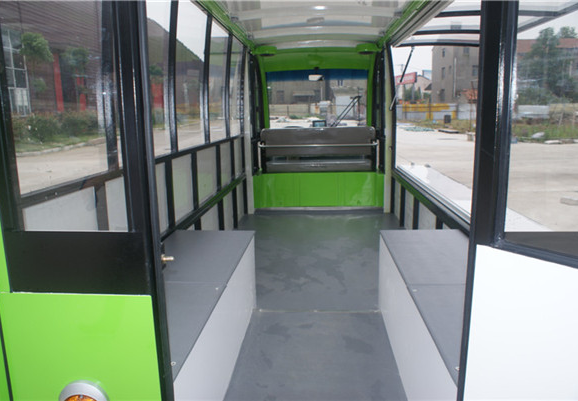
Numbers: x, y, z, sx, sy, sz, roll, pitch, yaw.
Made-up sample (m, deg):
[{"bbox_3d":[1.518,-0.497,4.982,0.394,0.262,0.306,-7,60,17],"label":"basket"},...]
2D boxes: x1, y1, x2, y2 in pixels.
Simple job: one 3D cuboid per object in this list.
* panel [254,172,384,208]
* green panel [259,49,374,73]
[{"bbox_3d":[0.310,-0.104,4.789,1.387,0.367,0.051,-1,11,4],"label":"panel"},{"bbox_3d":[0.324,-1.682,5.380,1.367,0.255,0.133,-1,11,4],"label":"green panel"}]

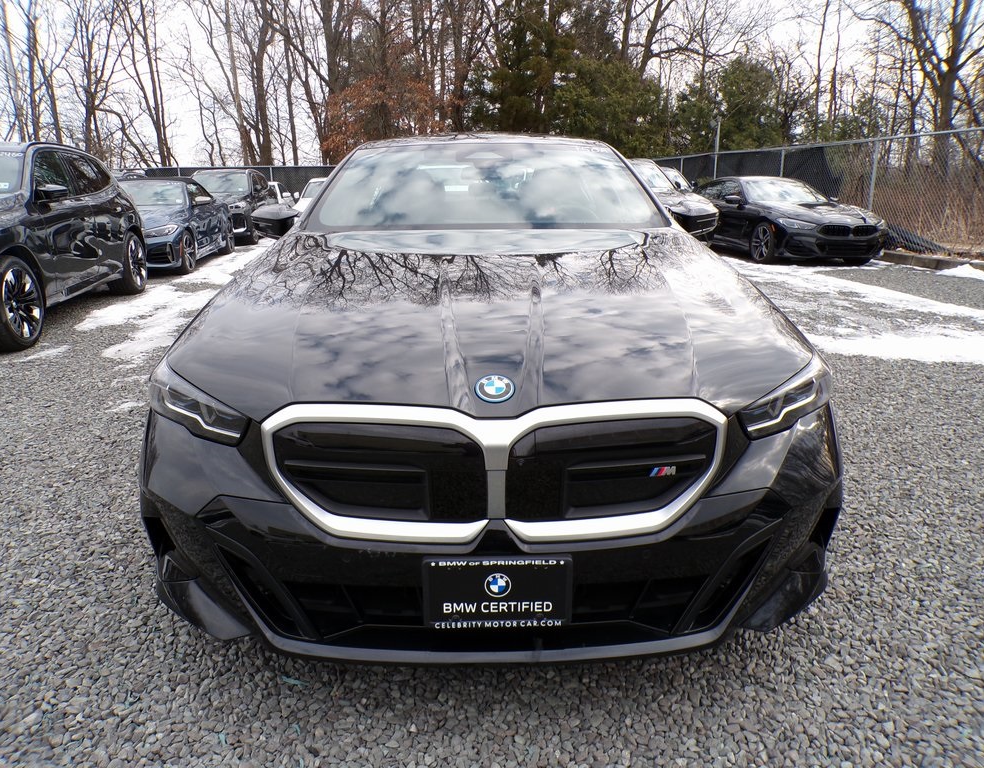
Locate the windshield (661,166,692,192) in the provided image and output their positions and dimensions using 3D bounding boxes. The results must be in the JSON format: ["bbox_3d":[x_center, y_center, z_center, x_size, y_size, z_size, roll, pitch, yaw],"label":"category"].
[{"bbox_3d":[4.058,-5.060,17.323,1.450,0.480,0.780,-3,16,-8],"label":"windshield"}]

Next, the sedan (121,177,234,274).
[{"bbox_3d":[-5.642,-2.733,11.846,1.850,1.385,4.770,-3,16,-7],"label":"sedan"}]

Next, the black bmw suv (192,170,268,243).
[{"bbox_3d":[-6.508,-4.452,17.513,1.890,1.670,4.700,-2,16,-6],"label":"black bmw suv"}]

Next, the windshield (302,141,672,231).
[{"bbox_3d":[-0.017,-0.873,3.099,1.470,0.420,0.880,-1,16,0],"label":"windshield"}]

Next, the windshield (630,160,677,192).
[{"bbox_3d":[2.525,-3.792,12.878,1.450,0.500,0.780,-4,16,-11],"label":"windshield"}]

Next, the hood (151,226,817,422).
[{"bbox_3d":[-0.004,-0.274,2.127,1.620,0.310,1.550,-1,16,0],"label":"hood"}]

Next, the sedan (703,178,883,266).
[{"bbox_3d":[4.886,-3.051,12.753,1.920,1.380,4.980,-4,16,-10],"label":"sedan"}]

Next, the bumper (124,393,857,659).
[{"bbox_3d":[0.004,0.258,1.685,1.870,0.560,0.530,-1,16,0],"label":"bumper"}]

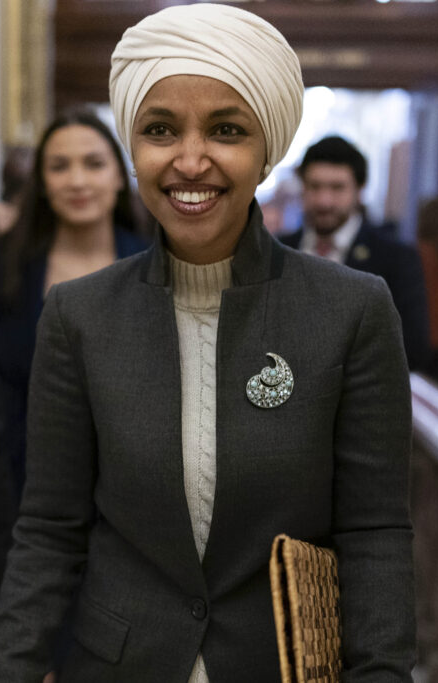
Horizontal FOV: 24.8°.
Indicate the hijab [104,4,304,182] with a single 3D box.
[{"bbox_3d":[-0.013,-0.260,1.050,0.205,0.195,0.245,2,7,6],"label":"hijab"}]

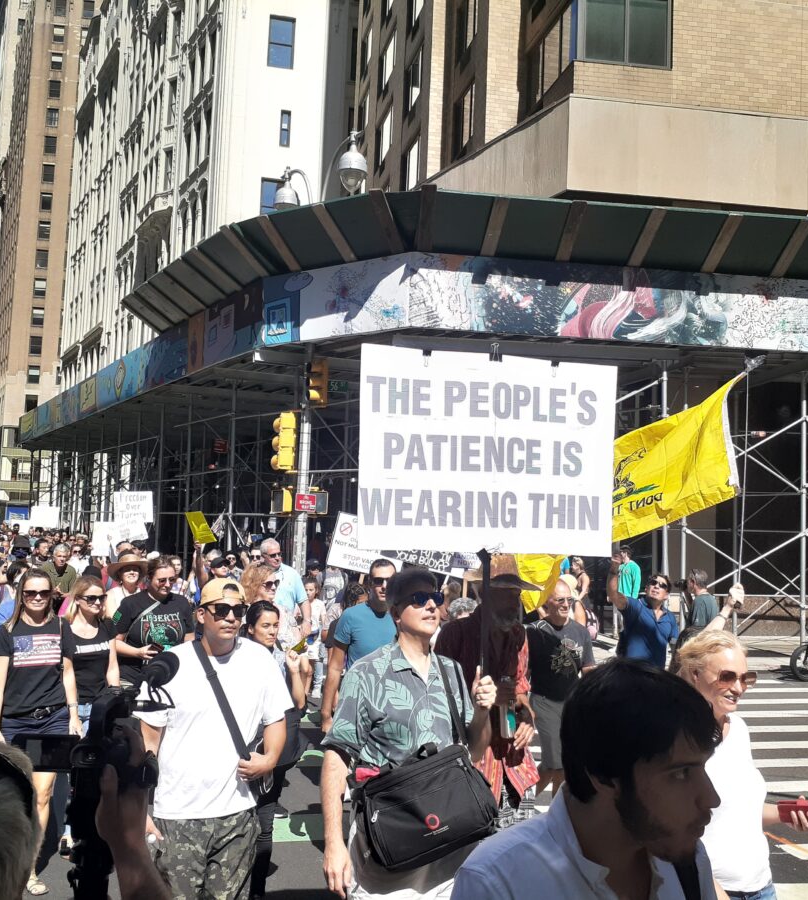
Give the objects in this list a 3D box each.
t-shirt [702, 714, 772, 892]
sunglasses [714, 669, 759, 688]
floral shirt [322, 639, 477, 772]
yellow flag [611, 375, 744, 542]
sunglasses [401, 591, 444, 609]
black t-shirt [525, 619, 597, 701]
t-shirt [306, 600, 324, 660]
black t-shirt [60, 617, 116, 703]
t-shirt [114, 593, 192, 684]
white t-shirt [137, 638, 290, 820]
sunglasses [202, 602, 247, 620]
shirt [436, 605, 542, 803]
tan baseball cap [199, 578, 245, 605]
[{"bbox_3d":[0.928,1.050,2.780,0.420,0.550,0.290,6,-6,-43],"label":"t-shirt"},{"bbox_3d":[0.961,0.670,2.812,0.147,0.055,0.140,4,0,-17],"label":"sunglasses"},{"bbox_3d":[-0.016,0.961,3.300,0.510,0.600,0.330,5,-5,-28],"label":"floral shirt"},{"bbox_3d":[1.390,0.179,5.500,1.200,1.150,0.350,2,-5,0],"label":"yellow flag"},{"bbox_3d":[0.052,0.577,3.551,0.147,0.052,0.145,5,-19,-34],"label":"sunglasses"},{"bbox_3d":[1.003,1.349,6.000,0.480,0.550,0.280,3,-5,-12],"label":"black t-shirt"},{"bbox_3d":[-1.008,1.956,10.200,0.380,0.600,0.240,3,-5,-15],"label":"t-shirt"},{"bbox_3d":[-1.814,1.214,5.400,0.410,0.510,0.260,5,-5,-30],"label":"black t-shirt"},{"bbox_3d":[-1.653,1.249,6.200,0.520,0.620,0.320,5,-5,-30],"label":"t-shirt"},{"bbox_3d":[-0.729,1.075,3.600,0.580,0.710,0.320,4,-5,-19],"label":"white t-shirt"},{"bbox_3d":[-0.729,0.650,3.802,0.148,0.055,0.145,6,-6,-36],"label":"sunglasses"},{"bbox_3d":[0.419,1.288,4.700,0.520,0.880,0.360,3,-5,-14],"label":"shirt"},{"bbox_3d":[-0.728,0.557,3.653,0.180,0.130,0.260,5,-5,-33],"label":"tan baseball cap"}]

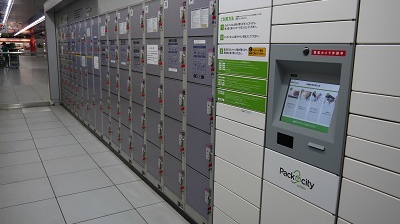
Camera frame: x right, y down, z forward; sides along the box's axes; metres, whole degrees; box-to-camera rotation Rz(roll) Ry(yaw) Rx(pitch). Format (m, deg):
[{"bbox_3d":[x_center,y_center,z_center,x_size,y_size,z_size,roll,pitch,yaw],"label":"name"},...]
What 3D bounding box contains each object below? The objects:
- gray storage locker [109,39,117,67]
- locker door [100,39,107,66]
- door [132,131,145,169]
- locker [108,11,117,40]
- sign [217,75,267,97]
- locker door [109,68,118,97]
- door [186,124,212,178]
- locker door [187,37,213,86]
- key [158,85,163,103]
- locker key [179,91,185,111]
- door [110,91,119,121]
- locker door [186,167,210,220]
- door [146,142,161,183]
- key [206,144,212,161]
[{"bbox_3d":[-1.117,-0.757,4.198,0.030,0.339,0.350,-5,13,-31],"label":"gray storage locker"},{"bbox_3d":[-1.332,-0.827,4.523,0.030,0.339,0.352,-5,13,-31],"label":"locker door"},{"bbox_3d":[-0.694,0.416,3.699,0.030,0.347,0.369,-6,13,-31],"label":"door"},{"bbox_3d":[-1.136,-1.113,4.191,0.030,0.345,0.352,-6,13,-31],"label":"locker"},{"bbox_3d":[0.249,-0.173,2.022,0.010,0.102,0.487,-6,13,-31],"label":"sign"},{"bbox_3d":[-1.143,-0.415,4.303,0.030,0.346,0.362,-5,13,-31],"label":"locker door"},{"bbox_3d":[-0.006,0.300,2.546,0.030,0.348,0.366,-6,13,-31],"label":"door"},{"bbox_3d":[0.004,-0.388,2.425,0.030,0.344,0.351,-6,13,-31],"label":"locker door"},{"bbox_3d":[-0.373,-0.177,3.021,0.025,0.162,0.050,-5,13,-31],"label":"key"},{"bbox_3d":[-0.151,-0.097,2.636,0.045,0.170,0.070,-6,13,-31],"label":"locker key"},{"bbox_3d":[-1.133,-0.073,4.331,0.030,0.340,0.350,-5,13,-31],"label":"door"},{"bbox_3d":[-0.017,0.637,2.581,0.030,0.329,0.355,-6,13,-31],"label":"locker door"},{"bbox_3d":[-0.468,0.494,3.333,0.030,0.340,0.351,-6,13,-31],"label":"door"},{"bbox_3d":[0.066,0.293,2.372,0.025,0.110,0.050,-5,13,-31],"label":"key"}]

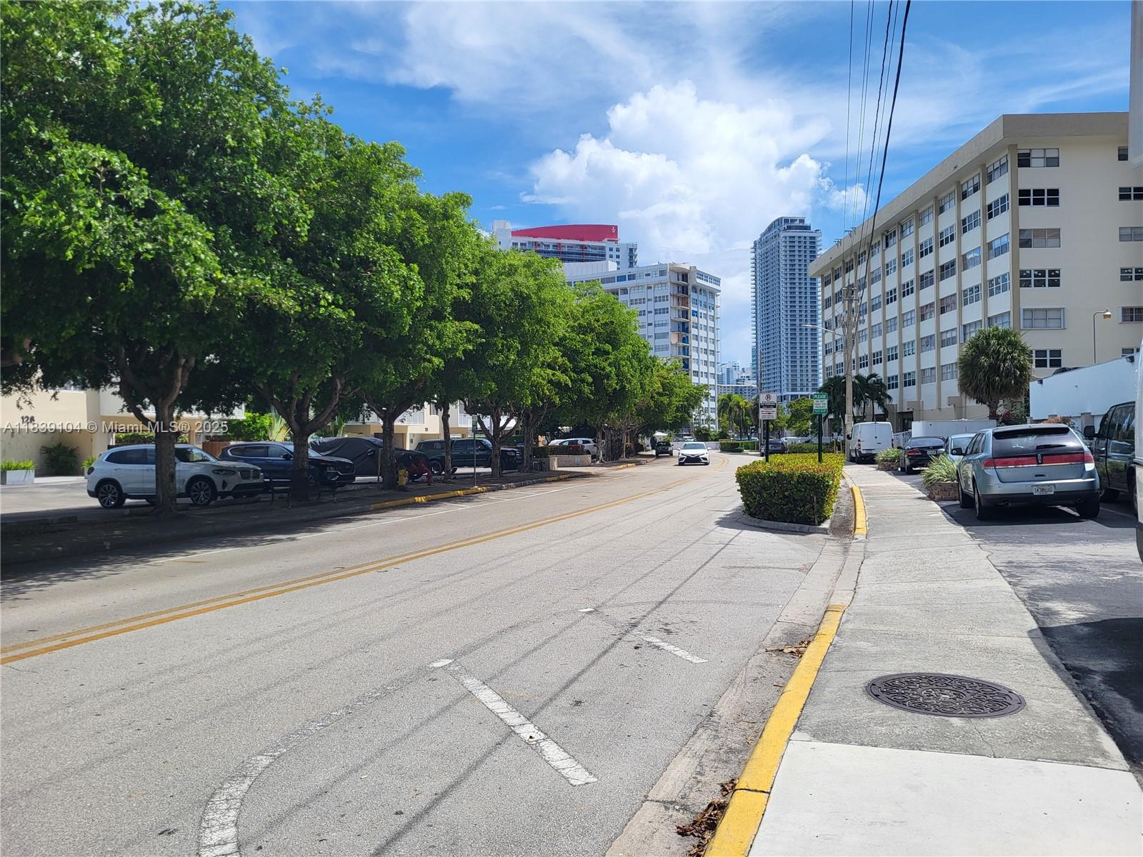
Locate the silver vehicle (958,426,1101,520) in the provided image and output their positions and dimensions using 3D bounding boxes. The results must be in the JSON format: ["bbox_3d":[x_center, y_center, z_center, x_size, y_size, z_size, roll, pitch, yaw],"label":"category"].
[{"bbox_3d":[8.729,0.759,16.653,1.940,1.700,4.720,-3,-1,19],"label":"silver vehicle"}]

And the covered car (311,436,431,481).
[{"bbox_3d":[-8.050,1.322,34.000,4.800,1.760,1.950,-1,-1,14],"label":"covered car"}]

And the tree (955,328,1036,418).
[{"bbox_3d":[23.937,-1.875,48.500,3.850,7.500,3.850,-1,-1,0],"label":"tree"}]

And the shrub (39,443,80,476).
[{"bbox_3d":[-27.166,1.633,45.500,1.850,1.750,1.700,-1,-1,15],"label":"shrub"}]

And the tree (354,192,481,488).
[{"bbox_3d":[-5.335,-2.712,27.800,5.700,9.300,5.700,-1,-1,17],"label":"tree"}]

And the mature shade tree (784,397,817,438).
[{"bbox_3d":[28.061,-0.718,105.010,4.200,6.400,4.200,-1,-1,0],"label":"mature shade tree"}]

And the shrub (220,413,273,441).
[{"bbox_3d":[-17.408,0.779,45.997,2.500,3.100,2.800,-1,-1,17],"label":"shrub"}]

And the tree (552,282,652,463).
[{"bbox_3d":[1.986,-3.490,57.000,7.200,11.600,7.000,-1,-1,0],"label":"tree"}]

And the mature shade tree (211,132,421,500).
[{"bbox_3d":[-6.920,-2.869,22.900,6.300,9.500,6.300,-1,-1,17],"label":"mature shade tree"}]

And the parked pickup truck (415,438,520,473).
[{"bbox_3d":[-5.406,1.501,45.000,5.400,1.800,1.920,-1,-1,13],"label":"parked pickup truck"}]

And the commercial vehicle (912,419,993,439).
[{"bbox_3d":[23.611,0.672,52.992,4.600,2.300,2.100,-1,-1,2],"label":"commercial vehicle"}]

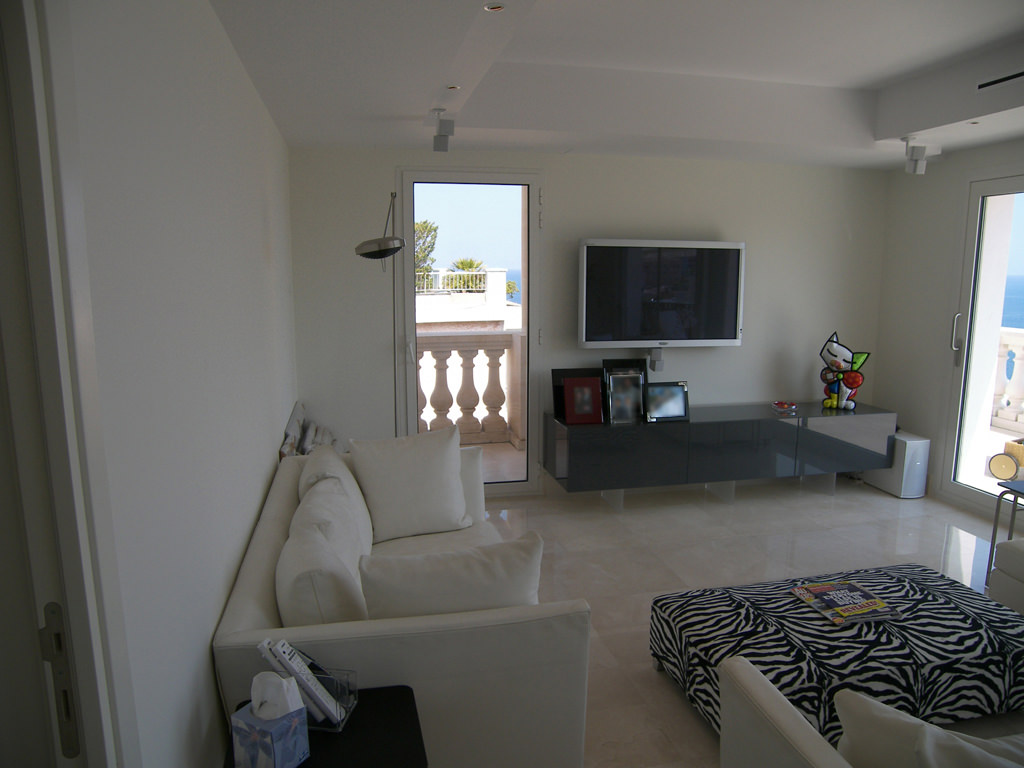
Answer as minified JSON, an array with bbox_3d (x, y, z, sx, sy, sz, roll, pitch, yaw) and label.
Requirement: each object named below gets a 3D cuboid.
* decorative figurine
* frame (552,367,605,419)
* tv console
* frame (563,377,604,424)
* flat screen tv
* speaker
[{"bbox_3d":[2.383,-0.098,5.080,0.315,0.544,0.220,5,10,28],"label":"decorative figurine"},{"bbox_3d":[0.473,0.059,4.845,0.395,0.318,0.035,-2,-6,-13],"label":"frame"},{"bbox_3d":[1.454,0.400,4.929,2.392,0.398,0.491,-2,9,-13],"label":"tv console"},{"bbox_3d":[0.460,0.111,4.586,0.245,0.298,0.035,-2,-6,-13],"label":"frame"},{"bbox_3d":[1.018,-0.606,4.814,1.162,0.708,0.090,-2,9,-13],"label":"flat screen tv"},{"bbox_3d":[2.802,0.574,5.180,0.195,0.408,0.418,-2,9,-12],"label":"speaker"}]

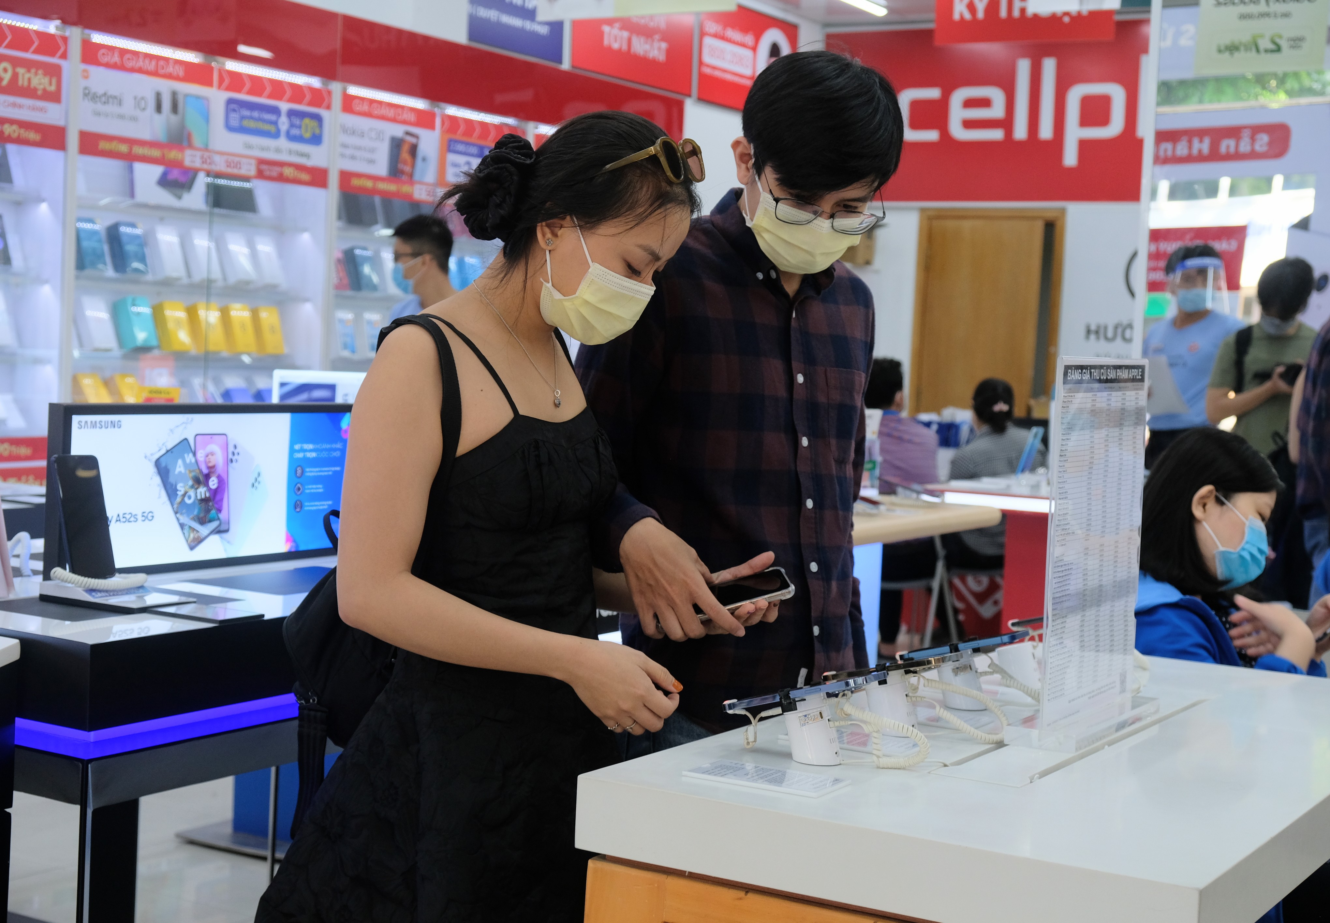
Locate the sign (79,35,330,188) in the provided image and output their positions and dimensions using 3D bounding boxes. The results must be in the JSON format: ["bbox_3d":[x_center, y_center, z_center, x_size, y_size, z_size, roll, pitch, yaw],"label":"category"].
[{"bbox_3d":[-1.479,-1.123,6.173,0.030,0.346,1.070,4,4,34],"label":"sign"}]

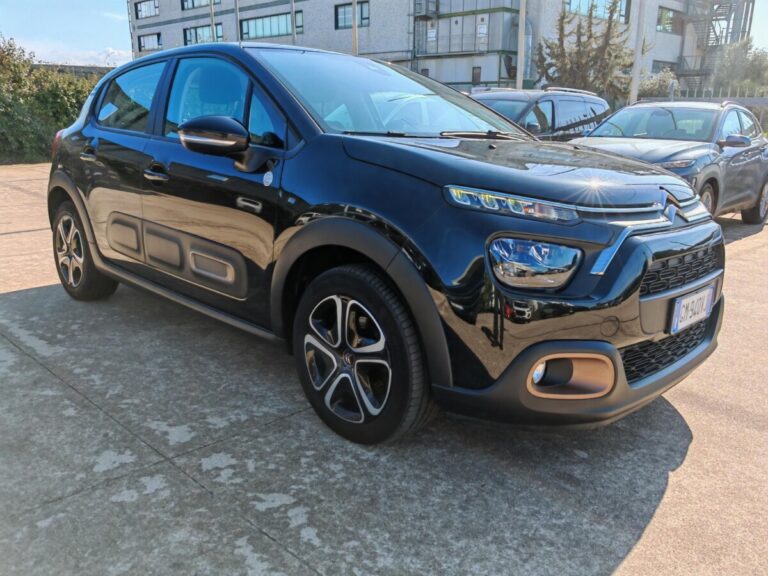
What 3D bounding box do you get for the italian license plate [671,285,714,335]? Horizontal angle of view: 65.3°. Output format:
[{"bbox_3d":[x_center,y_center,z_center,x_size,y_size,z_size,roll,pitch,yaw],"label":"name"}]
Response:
[{"bbox_3d":[1.032,0.069,1.985,0.020,0.115,0.360,15,19,42],"label":"italian license plate"}]

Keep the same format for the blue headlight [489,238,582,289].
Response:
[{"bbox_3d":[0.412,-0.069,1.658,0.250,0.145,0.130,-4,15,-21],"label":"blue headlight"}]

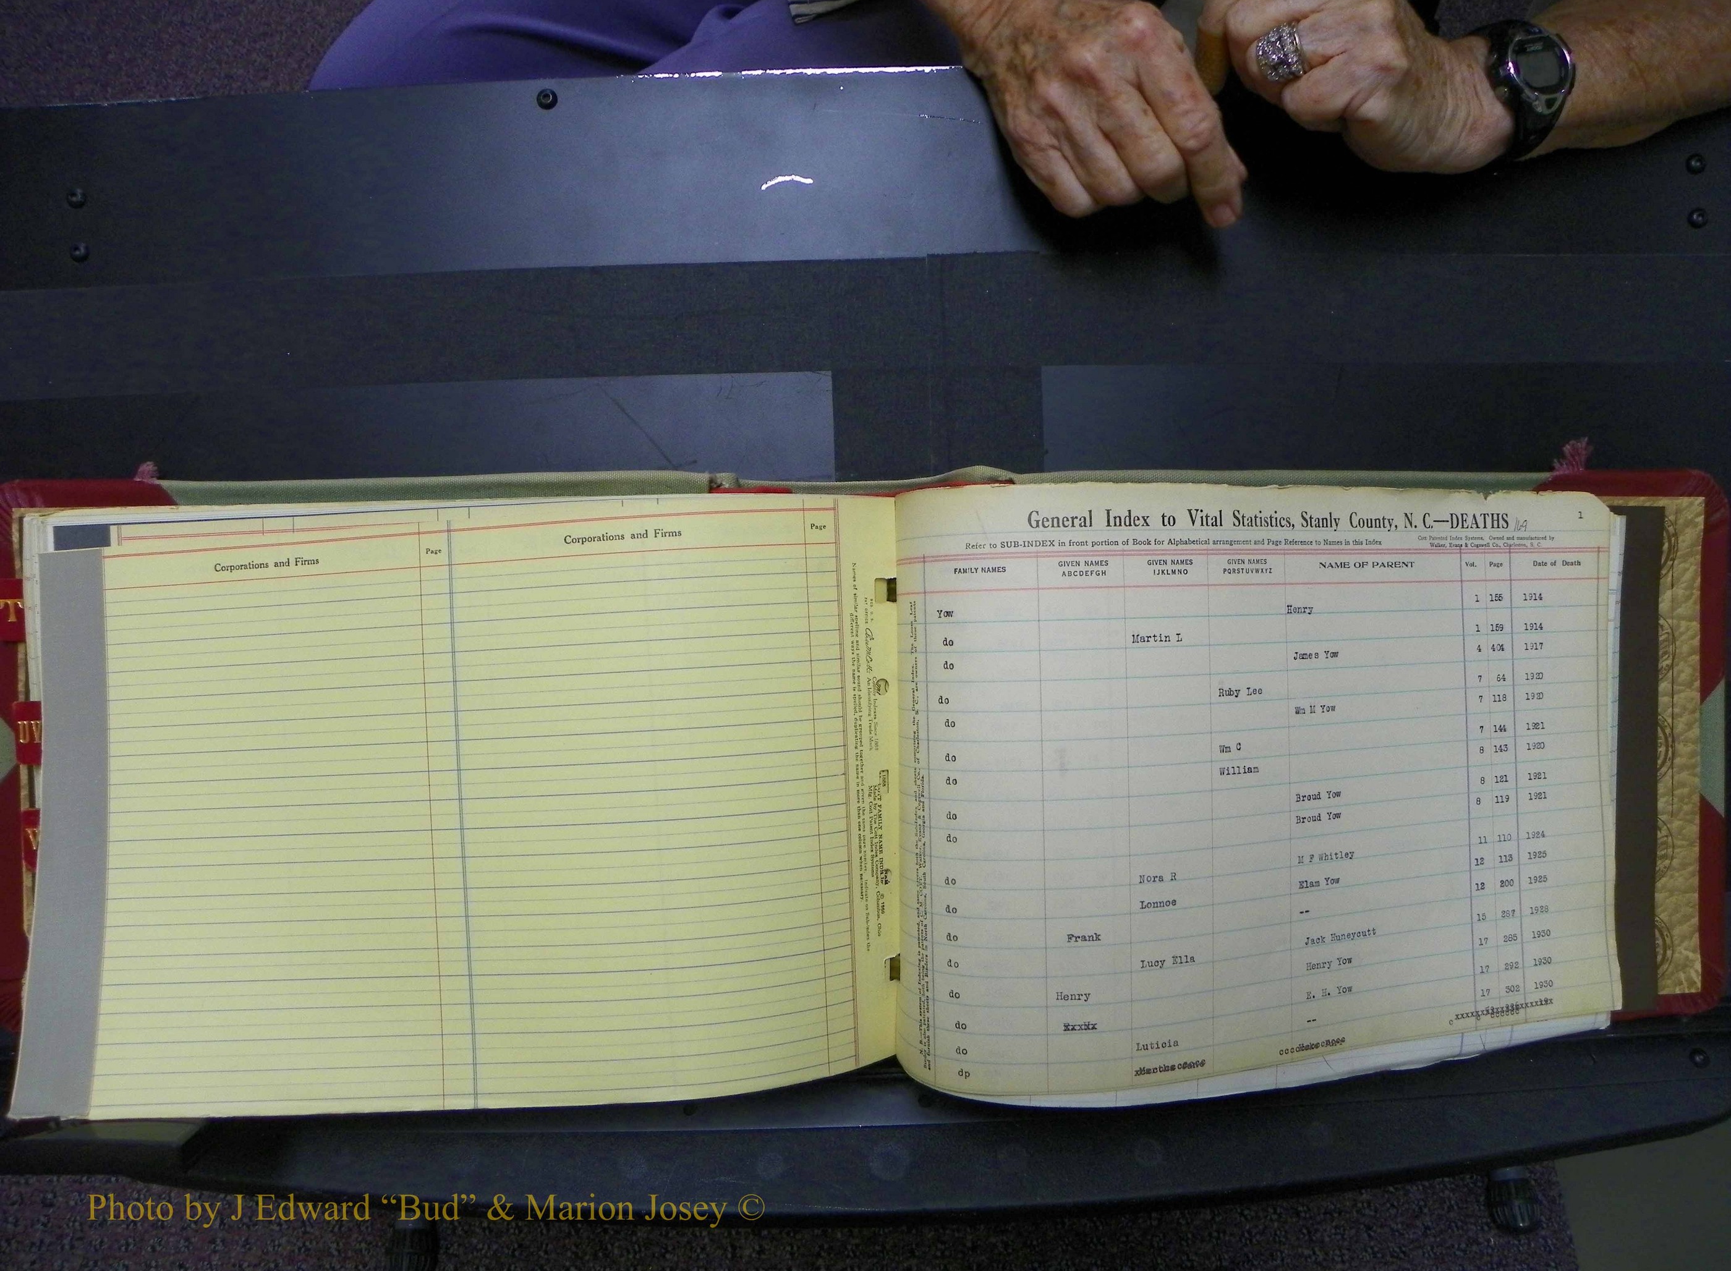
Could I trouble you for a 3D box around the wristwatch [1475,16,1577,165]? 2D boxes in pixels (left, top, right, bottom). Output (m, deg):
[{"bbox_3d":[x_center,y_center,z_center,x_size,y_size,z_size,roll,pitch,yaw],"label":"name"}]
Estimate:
[{"bbox_3d":[0.285,-0.242,0.580,0.037,0.046,0.060,-9,90,-16],"label":"wristwatch"}]

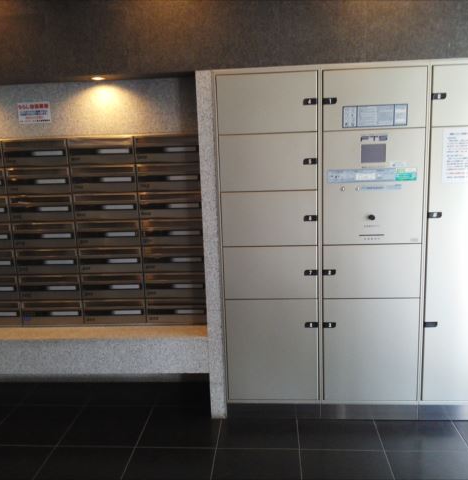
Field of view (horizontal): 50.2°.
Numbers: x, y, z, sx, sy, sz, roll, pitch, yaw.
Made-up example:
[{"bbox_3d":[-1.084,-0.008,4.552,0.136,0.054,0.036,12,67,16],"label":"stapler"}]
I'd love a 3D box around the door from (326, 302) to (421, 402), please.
[{"bbox_3d":[0.703,0.565,2.575,0.477,0.555,0.030,-1,10,5],"label":"door"}]

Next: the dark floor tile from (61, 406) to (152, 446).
[{"bbox_3d":[-0.665,0.993,2.664,0.399,0.010,0.401,-1,10,4],"label":"dark floor tile"}]

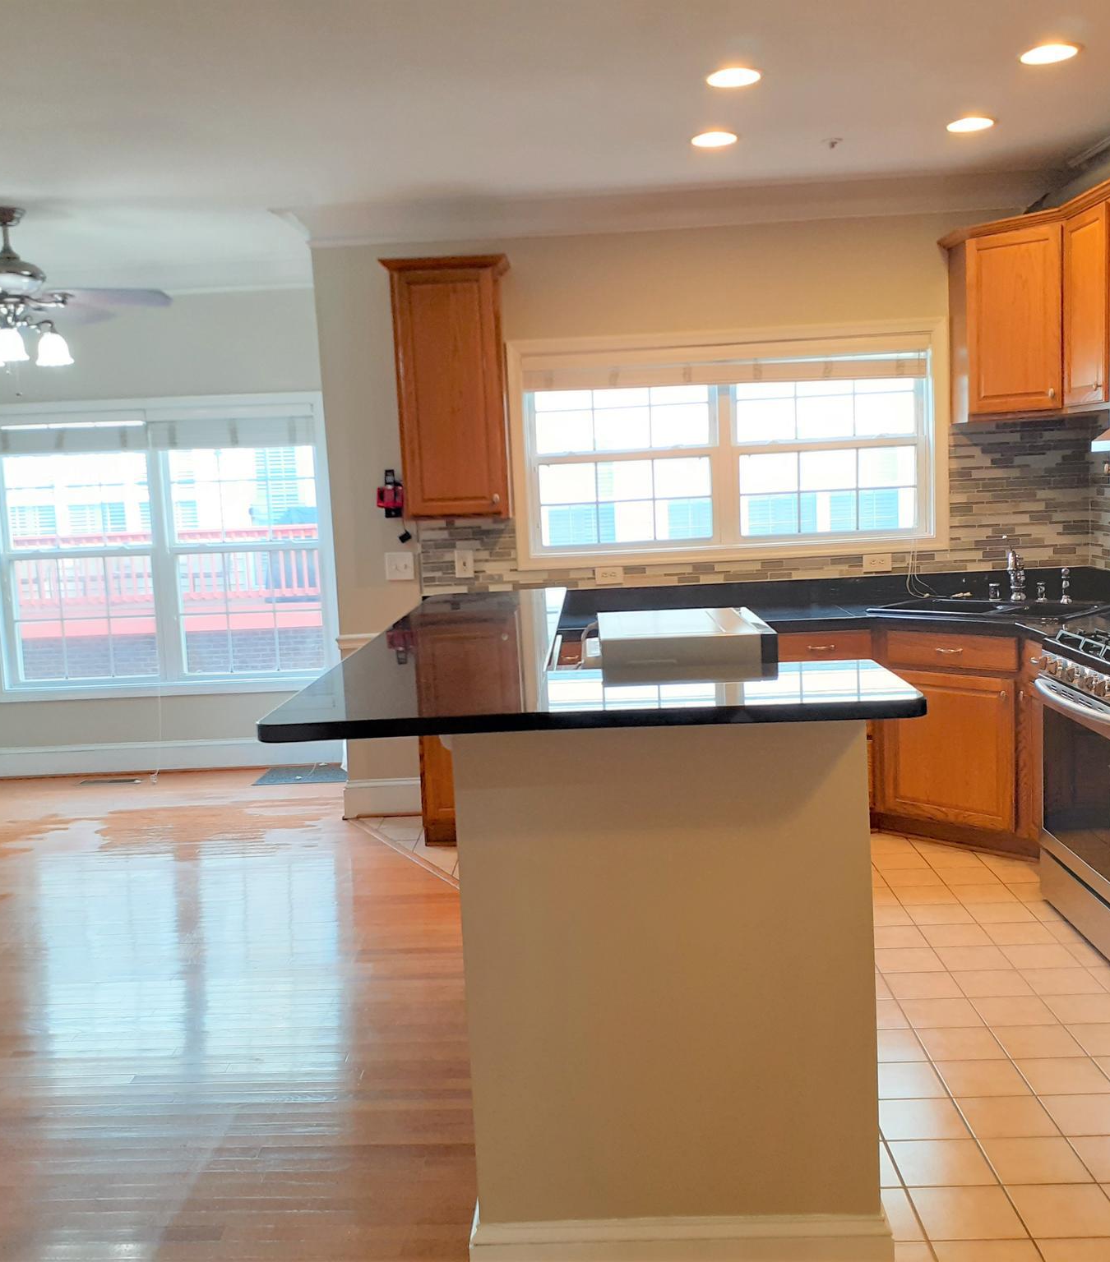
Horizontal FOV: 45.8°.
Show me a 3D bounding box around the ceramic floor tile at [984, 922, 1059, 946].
[{"bbox_3d":[1.483,0.972,4.191,0.197,0.010,0.192,-2,7,2],"label":"ceramic floor tile"}]

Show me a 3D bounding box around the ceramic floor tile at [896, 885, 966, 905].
[{"bbox_3d":[1.293,0.931,4.582,0.197,0.010,0.192,-2,7,2],"label":"ceramic floor tile"}]

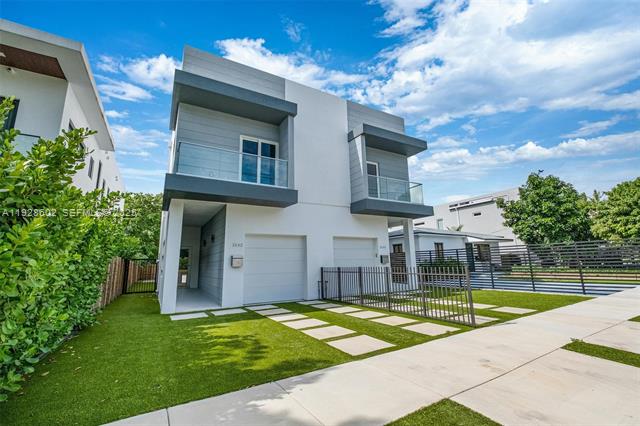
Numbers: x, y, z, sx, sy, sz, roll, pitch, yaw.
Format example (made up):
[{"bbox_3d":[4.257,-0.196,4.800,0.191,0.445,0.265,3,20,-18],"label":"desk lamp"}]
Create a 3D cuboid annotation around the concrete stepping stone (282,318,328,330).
[{"bbox_3d":[-0.332,2.569,6.141,0.832,0.050,0.796,5,-13,-29],"label":"concrete stepping stone"}]

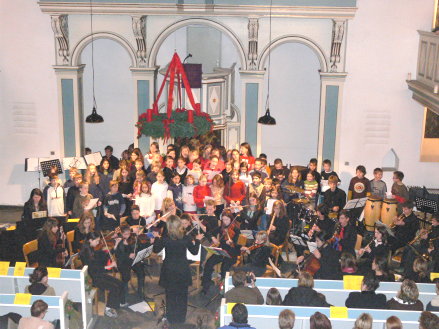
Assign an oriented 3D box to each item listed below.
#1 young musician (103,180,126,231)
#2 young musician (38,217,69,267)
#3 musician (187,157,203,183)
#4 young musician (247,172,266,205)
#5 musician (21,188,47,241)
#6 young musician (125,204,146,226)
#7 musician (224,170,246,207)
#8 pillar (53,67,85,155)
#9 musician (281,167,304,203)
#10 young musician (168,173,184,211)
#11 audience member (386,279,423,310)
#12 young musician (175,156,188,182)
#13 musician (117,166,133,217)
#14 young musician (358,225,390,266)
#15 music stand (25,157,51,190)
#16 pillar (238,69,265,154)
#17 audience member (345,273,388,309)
[{"bbox_3d":[-2.018,0.971,12.449,0.440,1.400,0.320,-2,13,-11],"label":"young musician"},{"bbox_3d":[-2.530,1.511,10.266,0.750,1.260,0.520,10,15,36],"label":"young musician"},{"bbox_3d":[-0.529,0.577,13.676,0.400,1.400,0.320,0,14,-5],"label":"musician"},{"bbox_3d":[0.734,0.810,13.183,0.420,1.340,0.300,4,15,12],"label":"young musician"},{"bbox_3d":[-3.512,1.054,12.318,0.480,1.250,0.650,-1,12,-8],"label":"musician"},{"bbox_3d":[-1.479,1.350,11.452,0.500,1.230,0.680,-3,15,-15],"label":"young musician"},{"bbox_3d":[0.292,0.806,12.450,0.430,1.445,0.320,1,14,0],"label":"musician"},{"bbox_3d":[-3.158,-0.585,13.976,0.580,3.109,0.550,2,14,4],"label":"pillar"},{"bbox_3d":[1.443,0.721,13.043,0.450,1.363,0.330,4,14,14],"label":"musician"},{"bbox_3d":[-0.876,0.815,13.169,0.400,1.330,0.300,-1,14,-7],"label":"young musician"},{"bbox_3d":[2.484,2.070,8.730,0.500,1.300,0.720,1,14,2],"label":"audience member"},{"bbox_3d":[-0.784,0.533,13.322,0.400,1.420,0.300,1,12,0],"label":"young musician"},{"bbox_3d":[-1.829,0.749,12.548,0.420,1.483,0.320,-2,14,-11],"label":"musician"},{"bbox_3d":[2.410,1.579,10.379,0.750,1.250,0.480,-5,15,-21],"label":"young musician"},{"bbox_3d":[-4.015,0.506,14.343,0.520,1.340,0.420,1,14,0],"label":"music stand"},{"bbox_3d":[0.737,-0.486,14.579,0.580,3.220,0.560,2,12,3],"label":"pillar"},{"bbox_3d":[1.871,1.963,8.354,0.540,1.320,0.720,1,12,2],"label":"audience member"}]

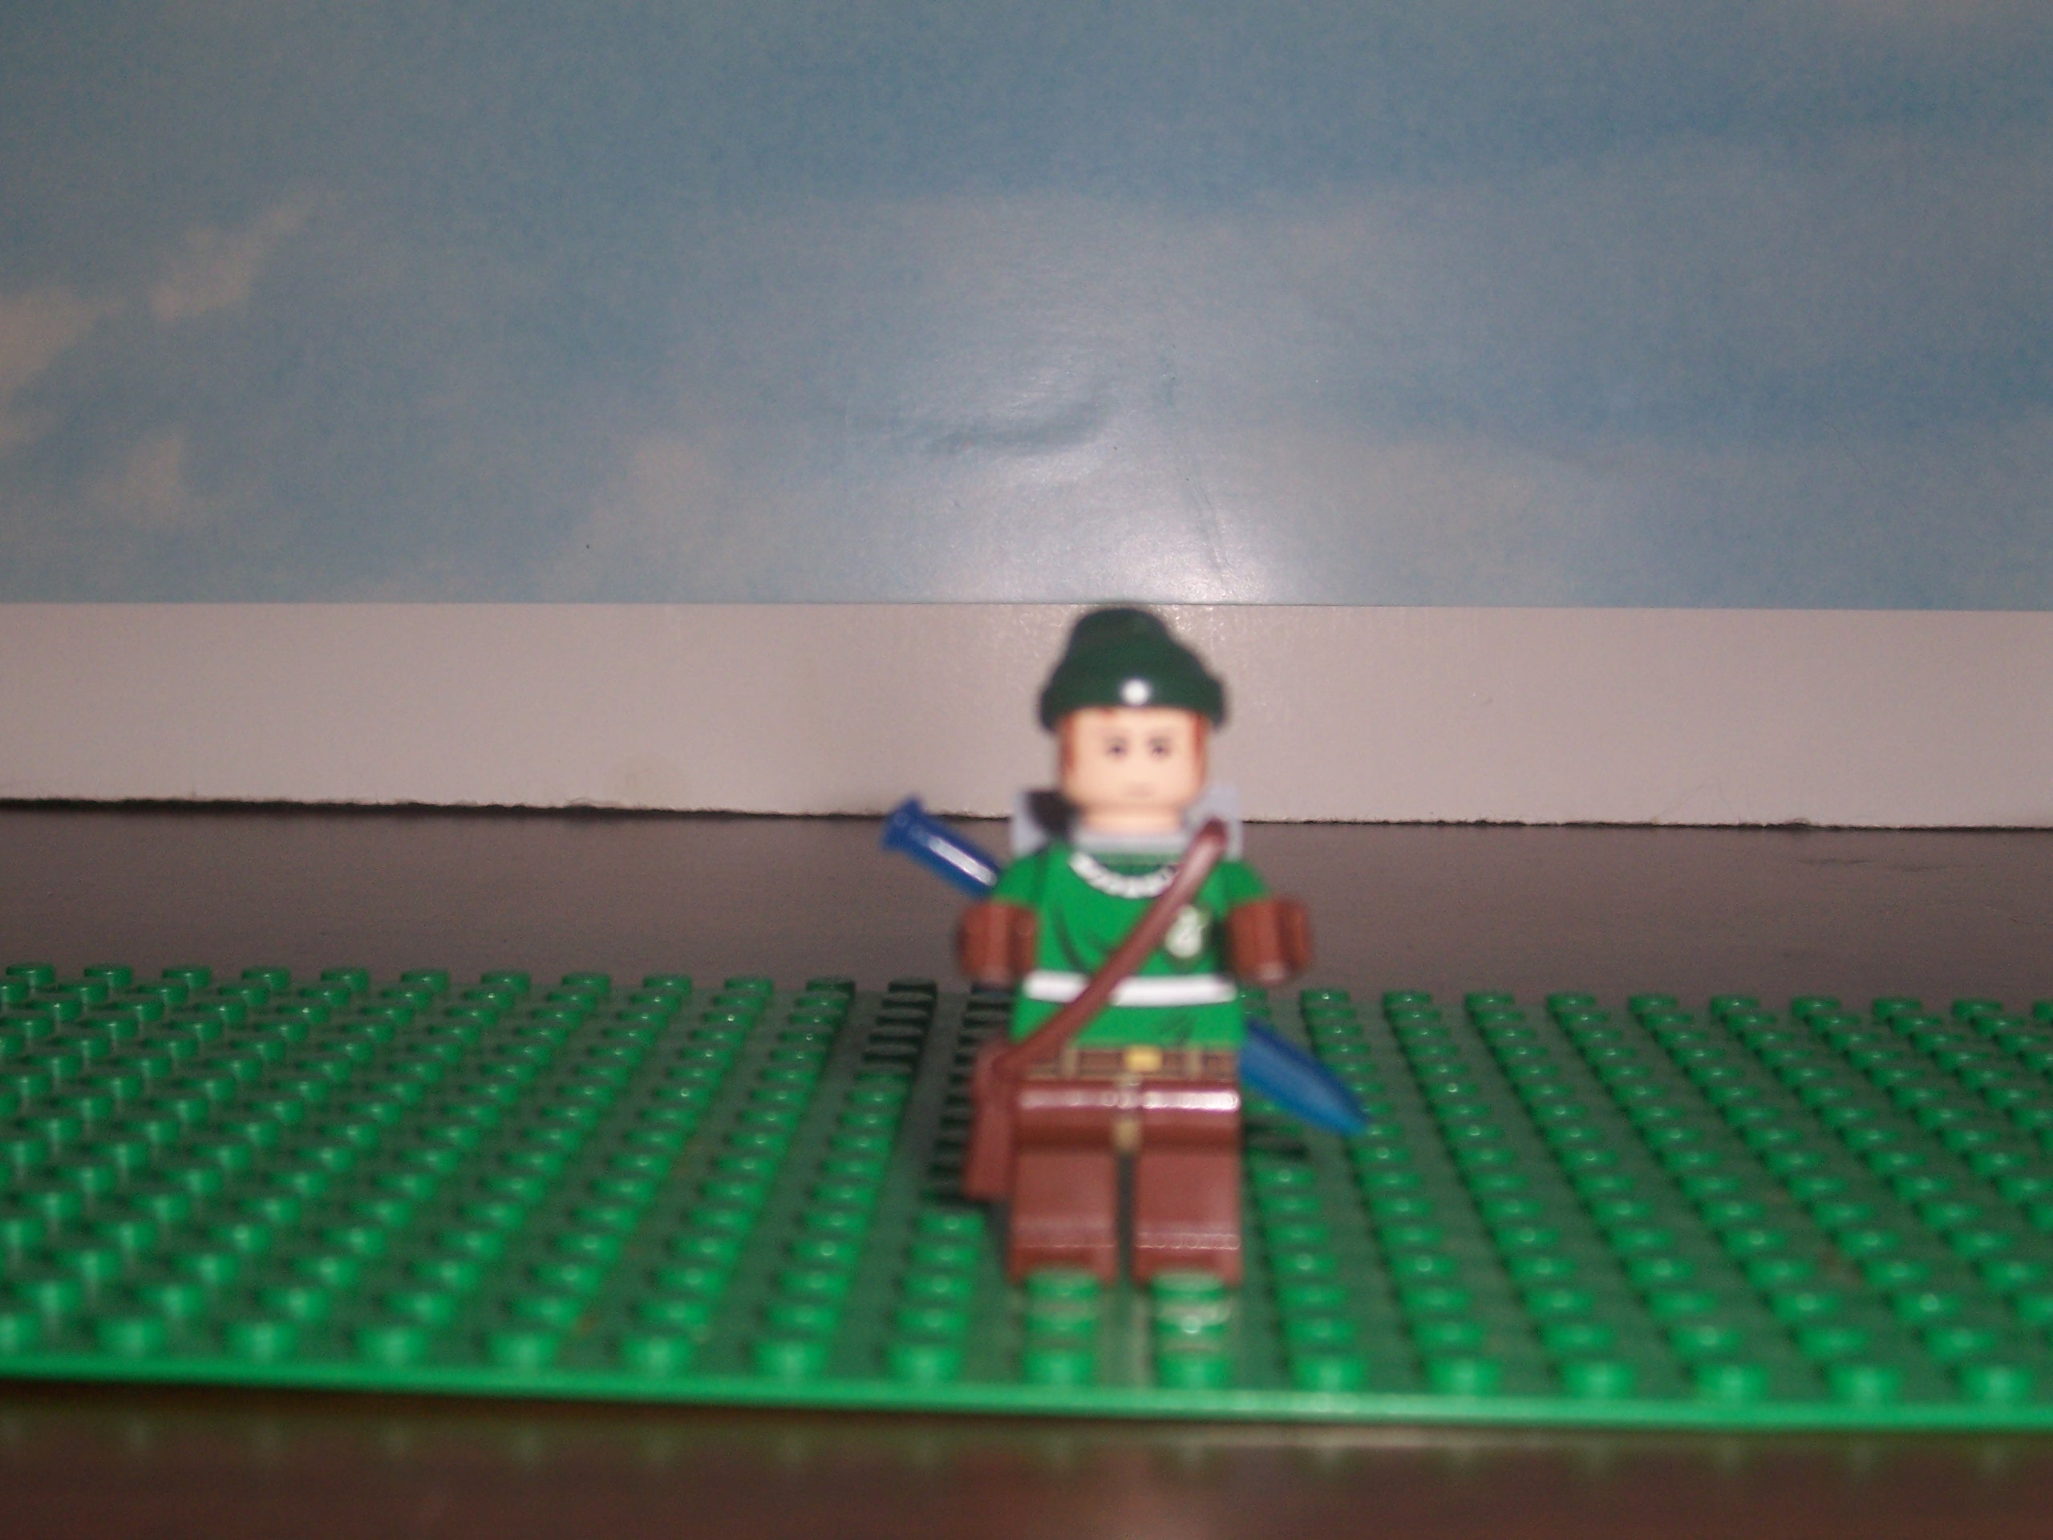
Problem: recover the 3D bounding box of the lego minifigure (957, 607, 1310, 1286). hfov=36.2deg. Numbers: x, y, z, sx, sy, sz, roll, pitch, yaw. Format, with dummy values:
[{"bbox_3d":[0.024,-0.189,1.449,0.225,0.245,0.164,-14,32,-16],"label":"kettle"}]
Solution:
[{"bbox_3d":[0.007,0.012,0.207,0.022,0.045,0.016,1,7,1],"label":"lego minifigure"}]

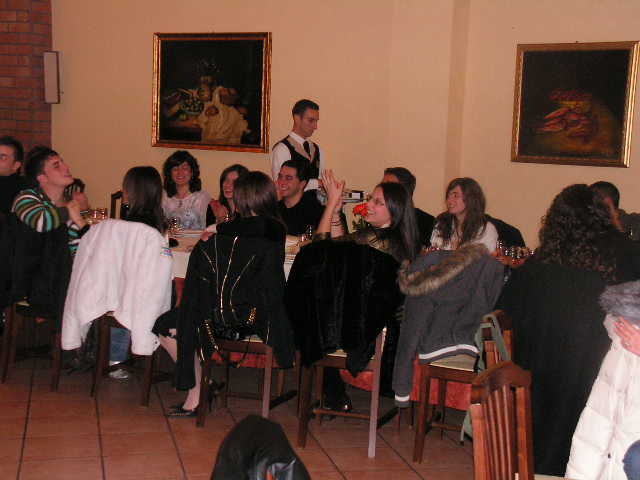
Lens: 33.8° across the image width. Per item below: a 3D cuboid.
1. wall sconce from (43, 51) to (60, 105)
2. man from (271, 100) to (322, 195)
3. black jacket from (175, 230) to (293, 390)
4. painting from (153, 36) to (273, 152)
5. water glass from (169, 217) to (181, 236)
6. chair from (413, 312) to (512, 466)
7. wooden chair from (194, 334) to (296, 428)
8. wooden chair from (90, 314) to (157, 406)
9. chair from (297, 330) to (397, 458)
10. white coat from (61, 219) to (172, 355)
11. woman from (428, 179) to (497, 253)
[{"bbox_3d":[-2.268,-1.372,8.900,0.150,0.440,0.090,5,7,27],"label":"wall sconce"},{"bbox_3d":[-0.145,-0.171,7.729,0.500,1.710,0.360,-3,8,-36],"label":"man"},{"bbox_3d":[-0.400,0.319,5.188,0.520,0.720,0.280,4,7,18],"label":"black jacket"},{"bbox_3d":[-0.900,-1.209,8.602,1.120,0.955,0.060,5,7,27],"label":"painting"},{"bbox_3d":[-0.963,-0.089,7.036,0.075,0.130,0.075,2,6,0],"label":"water glass"},{"bbox_3d":[0.703,0.540,4.902,0.420,0.970,0.500,5,7,25],"label":"chair"},{"bbox_3d":[-0.355,0.454,5.395,0.420,0.970,0.500,4,7,18],"label":"wooden chair"},{"bbox_3d":[-1.000,0.383,5.855,0.420,0.970,0.500,5,7,24],"label":"wooden chair"},{"bbox_3d":[0.153,0.503,5.087,0.420,0.970,0.500,4,7,17],"label":"chair"},{"bbox_3d":[-1.067,0.212,5.611,0.550,0.670,0.260,5,7,24],"label":"white coat"},{"bbox_3d":[0.793,0.247,6.343,0.460,1.240,0.720,5,7,27],"label":"woman"}]

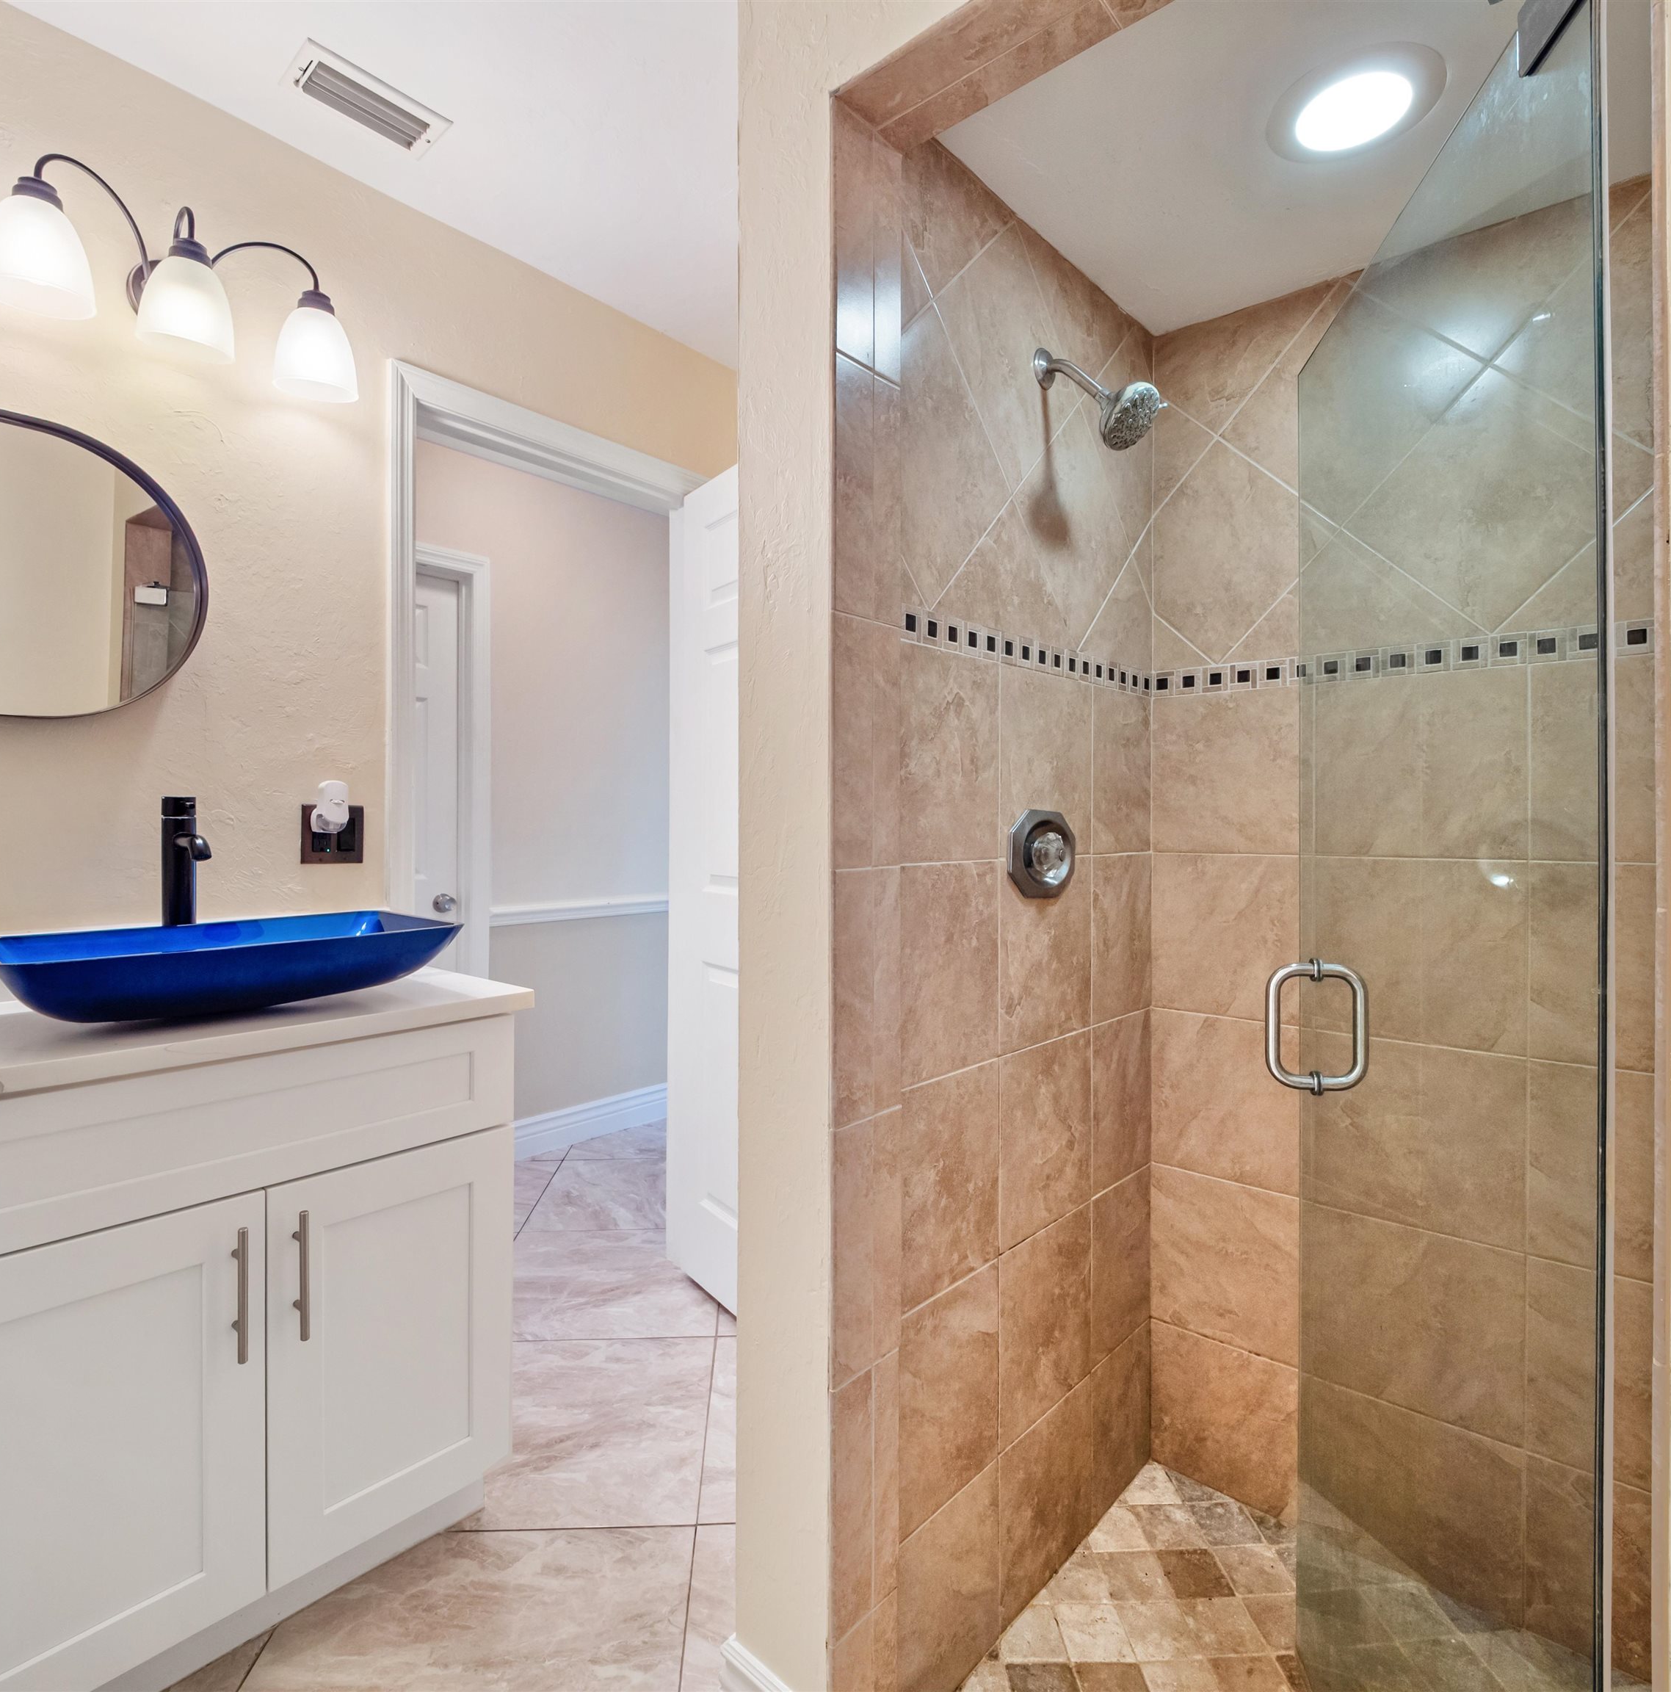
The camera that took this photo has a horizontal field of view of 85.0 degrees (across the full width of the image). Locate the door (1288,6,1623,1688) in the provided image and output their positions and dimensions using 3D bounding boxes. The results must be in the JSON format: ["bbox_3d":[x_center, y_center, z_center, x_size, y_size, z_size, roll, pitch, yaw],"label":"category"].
[{"bbox_3d":[0.604,0.238,0.979,0.012,1.831,0.685,0,0,11],"label":"door"}]

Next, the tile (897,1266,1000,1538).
[{"bbox_3d":[0.153,0.787,1.304,0.011,0.303,0.278,1,1,43],"label":"tile"}]

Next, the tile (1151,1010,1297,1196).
[{"bbox_3d":[0.741,0.479,1.719,0.293,0.301,0.010,0,0,42],"label":"tile"}]

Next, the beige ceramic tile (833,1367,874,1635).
[{"bbox_3d":[0.018,0.791,1.101,0.011,0.303,0.072,1,1,43],"label":"beige ceramic tile"}]

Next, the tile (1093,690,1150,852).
[{"bbox_3d":[0.535,-0.136,1.710,0.011,0.303,0.242,1,1,43],"label":"tile"}]

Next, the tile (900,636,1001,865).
[{"bbox_3d":[0.153,-0.127,1.304,0.011,0.303,0.278,1,1,43],"label":"tile"}]

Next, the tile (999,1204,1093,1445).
[{"bbox_3d":[0.351,0.783,1.515,0.010,0.302,0.298,1,1,42],"label":"tile"}]

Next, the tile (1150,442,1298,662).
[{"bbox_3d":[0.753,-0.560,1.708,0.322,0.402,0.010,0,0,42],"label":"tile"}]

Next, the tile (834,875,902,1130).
[{"bbox_3d":[0.038,0.180,1.114,0.010,0.302,0.123,1,1,42],"label":"tile"}]

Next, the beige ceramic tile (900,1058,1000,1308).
[{"bbox_3d":[0.152,0.480,1.294,0.010,0.302,0.286,1,1,42],"label":"beige ceramic tile"}]

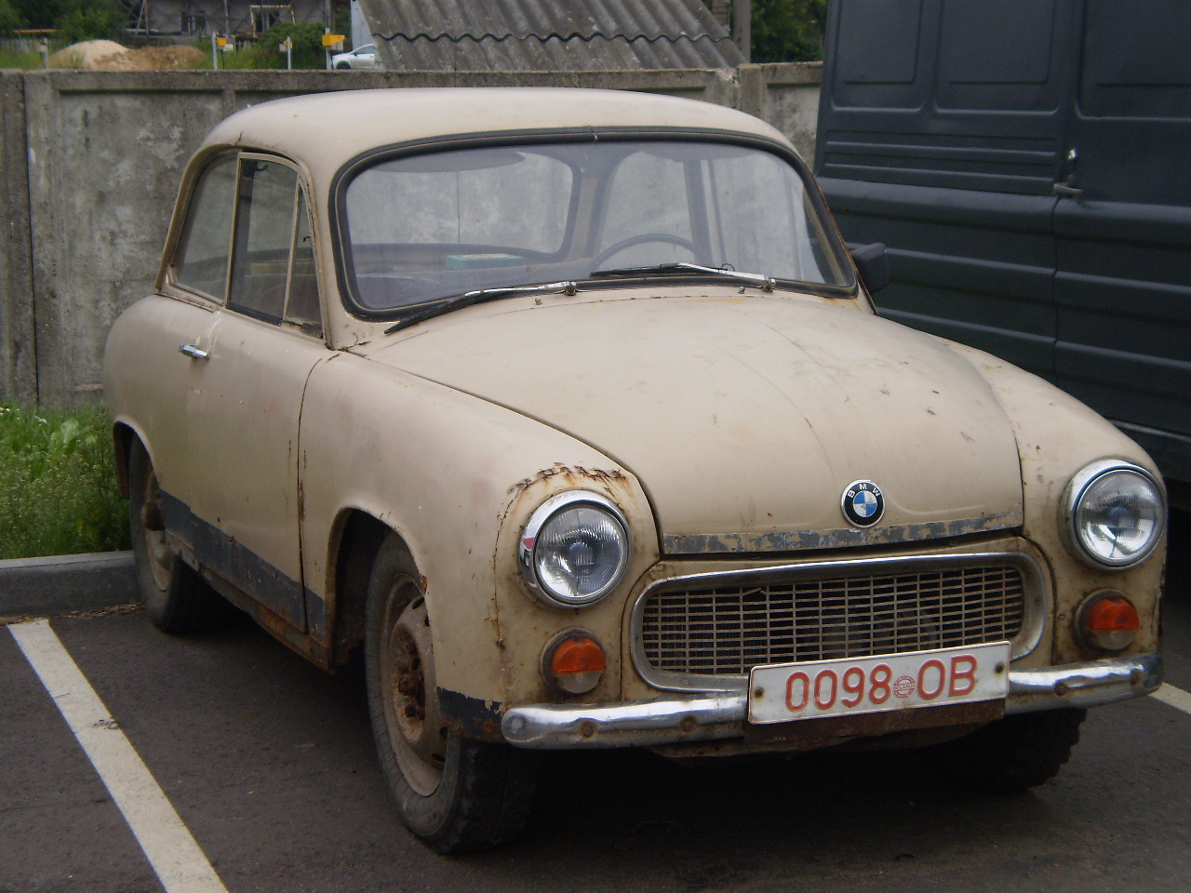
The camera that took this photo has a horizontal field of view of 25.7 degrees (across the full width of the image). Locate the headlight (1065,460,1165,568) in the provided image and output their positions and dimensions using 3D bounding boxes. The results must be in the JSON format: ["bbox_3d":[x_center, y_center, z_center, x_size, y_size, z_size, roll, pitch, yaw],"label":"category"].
[{"bbox_3d":[0.966,0.124,4.916,0.205,0.205,0.075,-3,8,-21],"label":"headlight"}]

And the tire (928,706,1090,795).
[{"bbox_3d":[0.809,0.408,5.470,0.155,0.640,0.640,-3,8,-23],"label":"tire"}]

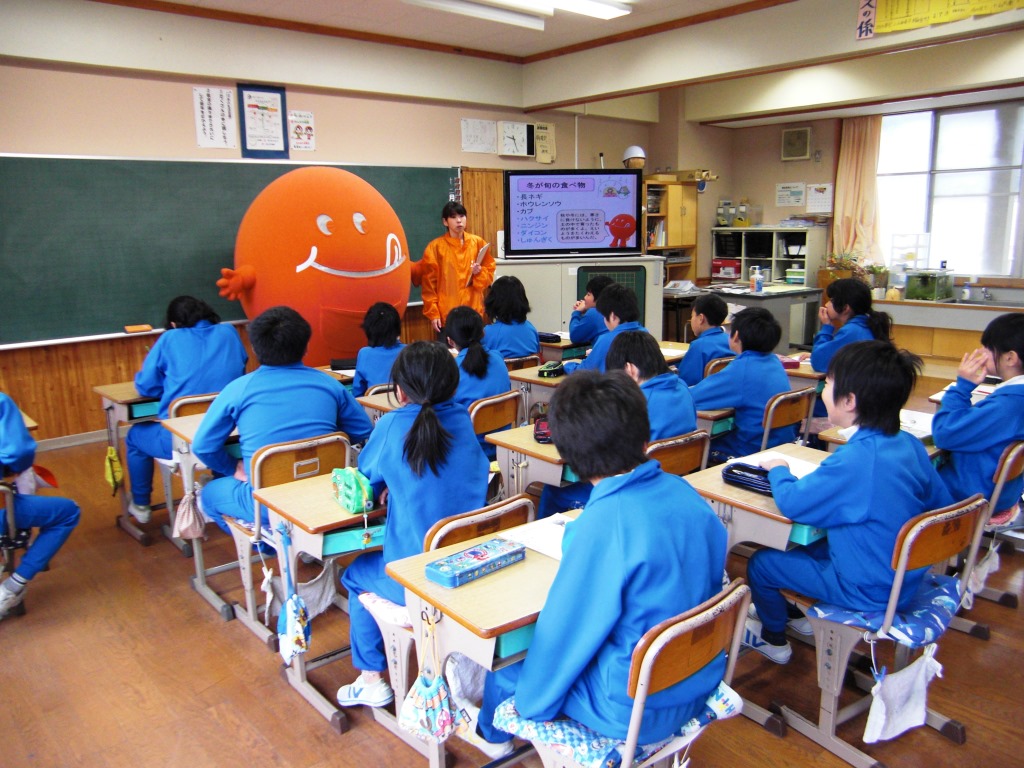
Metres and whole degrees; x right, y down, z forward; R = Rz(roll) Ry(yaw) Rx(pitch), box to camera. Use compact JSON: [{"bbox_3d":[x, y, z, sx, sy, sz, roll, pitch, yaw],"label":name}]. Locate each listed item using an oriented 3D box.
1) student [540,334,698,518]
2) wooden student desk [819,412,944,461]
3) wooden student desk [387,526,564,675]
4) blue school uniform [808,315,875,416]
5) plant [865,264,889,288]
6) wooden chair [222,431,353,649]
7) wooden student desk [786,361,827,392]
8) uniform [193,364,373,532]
[{"bbox_3d":[0.296,0.305,2.756,0.500,1.060,0.640,-10,14,-37],"label":"student"},{"bbox_3d":[1.424,0.505,3.030,0.600,0.670,0.400,-10,14,-36],"label":"wooden student desk"},{"bbox_3d":[0.063,0.693,1.977,0.600,0.610,0.420,-10,14,-38],"label":"wooden student desk"},{"bbox_3d":[1.742,0.081,4.082,0.430,0.870,0.530,-10,15,-38],"label":"blue school uniform"},{"bbox_3d":[3.344,-0.986,7.600,0.190,0.260,0.190,-12,15,-42],"label":"plant"},{"bbox_3d":[-0.818,0.535,3.104,0.393,0.675,0.463,-12,15,-43],"label":"wooden chair"},{"bbox_3d":[1.600,0.208,4.326,0.621,0.639,0.429,-10,14,-38],"label":"wooden student desk"},{"bbox_3d":[-0.887,0.318,3.306,0.705,0.866,0.564,-9,13,-32],"label":"uniform"}]

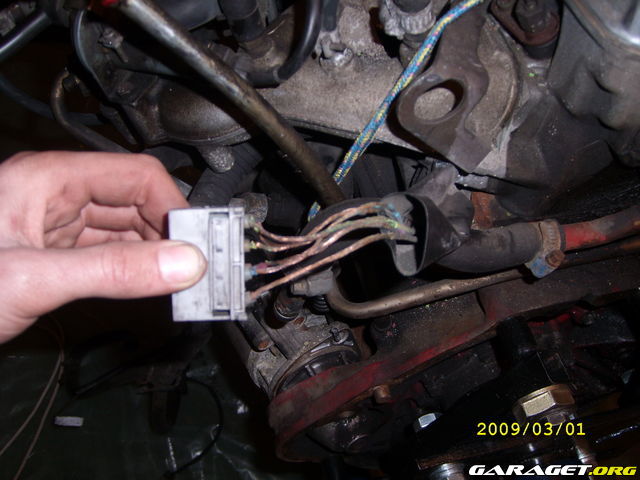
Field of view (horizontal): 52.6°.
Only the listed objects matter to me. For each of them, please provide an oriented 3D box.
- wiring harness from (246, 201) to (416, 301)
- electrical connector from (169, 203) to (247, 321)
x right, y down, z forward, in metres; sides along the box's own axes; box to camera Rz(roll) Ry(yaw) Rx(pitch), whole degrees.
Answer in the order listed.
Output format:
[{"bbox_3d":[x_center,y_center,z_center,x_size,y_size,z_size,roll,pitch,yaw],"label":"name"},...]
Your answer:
[{"bbox_3d":[0.005,0.004,0.285,0.076,0.040,0.032,-7,0,-8],"label":"wiring harness"},{"bbox_3d":[-0.045,0.010,0.267,0.030,0.044,0.020,-2,0,-3],"label":"electrical connector"}]

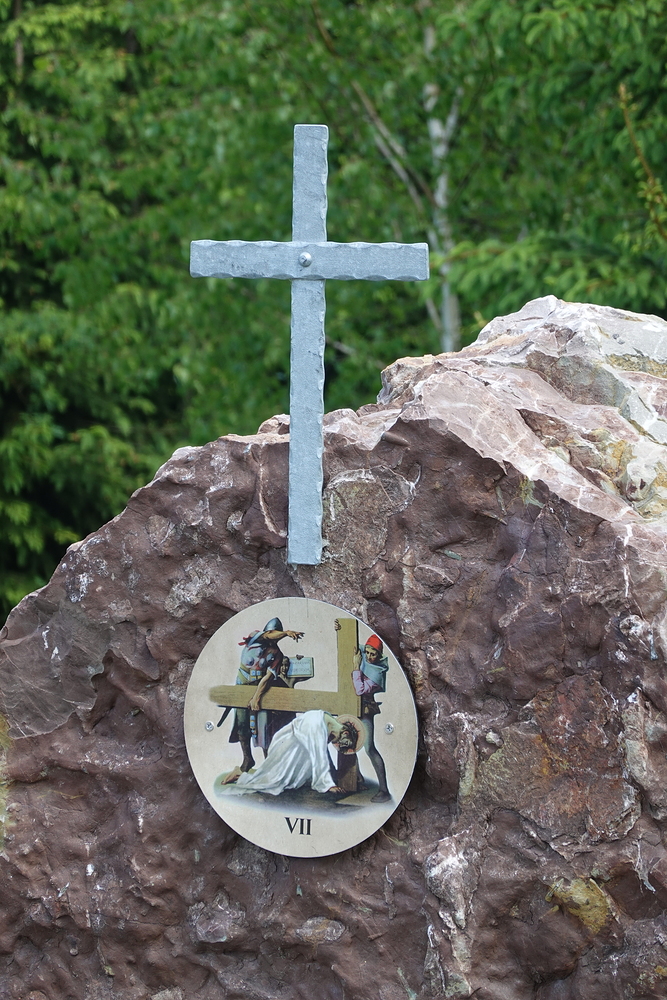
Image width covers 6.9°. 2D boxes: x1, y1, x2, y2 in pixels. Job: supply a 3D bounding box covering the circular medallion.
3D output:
[{"bbox_3d":[-0.037,0.260,6.357,0.300,0.300,0.006,-1,4,26],"label":"circular medallion"}]

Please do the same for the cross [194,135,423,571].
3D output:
[{"bbox_3d":[-0.029,-0.177,6.350,0.303,0.502,0.022,2,2,27],"label":"cross"}]

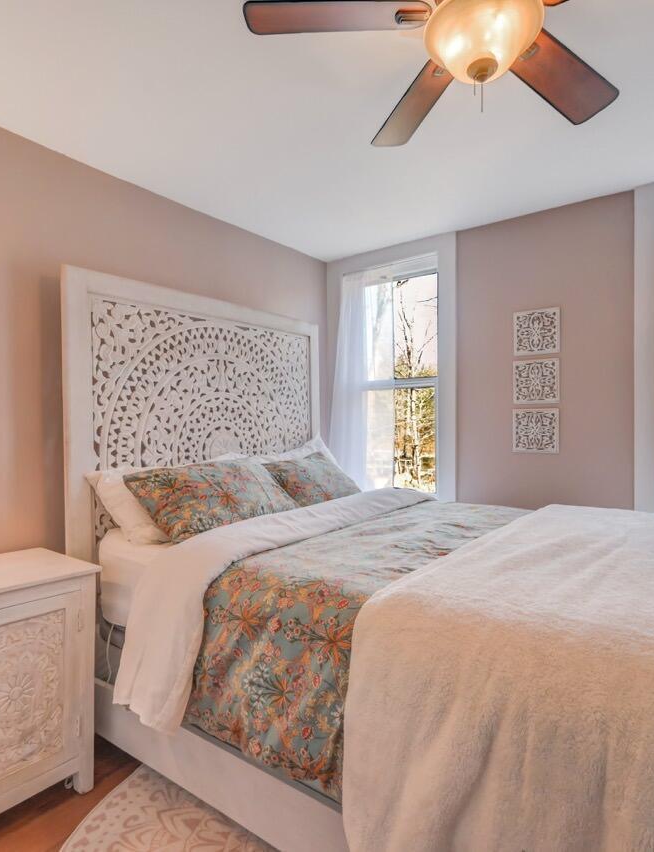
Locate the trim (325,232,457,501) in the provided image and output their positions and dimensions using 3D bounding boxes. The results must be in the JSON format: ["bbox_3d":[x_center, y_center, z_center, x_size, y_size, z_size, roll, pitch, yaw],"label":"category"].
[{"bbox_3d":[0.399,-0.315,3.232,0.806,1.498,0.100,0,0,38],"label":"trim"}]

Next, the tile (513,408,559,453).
[{"bbox_3d":[1.104,0.026,2.629,0.231,0.233,0.016,0,0,38],"label":"tile"}]

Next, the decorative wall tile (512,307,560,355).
[{"bbox_3d":[1.109,-0.495,2.631,0.231,0.234,0.016,0,0,38],"label":"decorative wall tile"}]

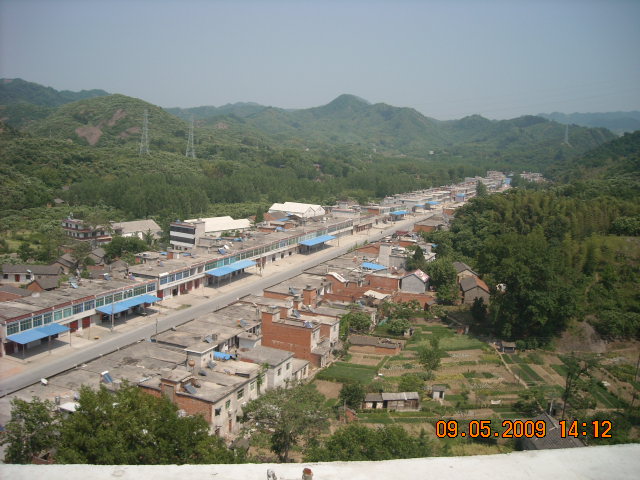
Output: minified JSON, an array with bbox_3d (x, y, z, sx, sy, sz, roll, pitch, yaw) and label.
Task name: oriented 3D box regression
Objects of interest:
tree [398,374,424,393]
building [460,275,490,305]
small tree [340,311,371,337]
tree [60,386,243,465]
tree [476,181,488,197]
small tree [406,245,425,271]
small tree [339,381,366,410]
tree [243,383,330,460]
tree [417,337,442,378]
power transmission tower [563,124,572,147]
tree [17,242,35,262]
[{"bbox_3d":[18.106,28.458,127.413,5.119,4.150,4.863,1,10,0],"label":"tree"},{"bbox_3d":[48.603,15.818,201.465,7.597,5.600,12.500,2,10,7],"label":"building"},{"bbox_3d":[9.061,20.972,163.435,7.577,6.550,7.577,1,10,0],"label":"small tree"},{"bbox_3d":[-22.281,25.211,82.956,23.310,13.270,15.150,1,10,0],"label":"tree"},{"bbox_3d":[131.056,-40.843,520.959,10.063,14.108,10.063,1,10,0],"label":"tree"},{"bbox_3d":[35.158,6.970,236.607,6.582,10.805,6.582,1,10,0],"label":"small tree"},{"bbox_3d":[6.099,28.720,119.856,5.186,5.677,5.186,1,10,0],"label":"small tree"},{"bbox_3d":[-5.276,28.328,100.231,13.321,12.541,12.655,1,10,0],"label":"tree"},{"bbox_3d":[23.335,24.622,136.648,5.490,8.841,5.490,1,10,0],"label":"tree"},{"bbox_3d":[458.971,-194.344,1200.000,9.500,38.000,8.500,1,10,0],"label":"power transmission tower"},{"bbox_3d":[-110.527,4.693,242.389,6.742,7.621,6.742,1,10,0],"label":"tree"}]

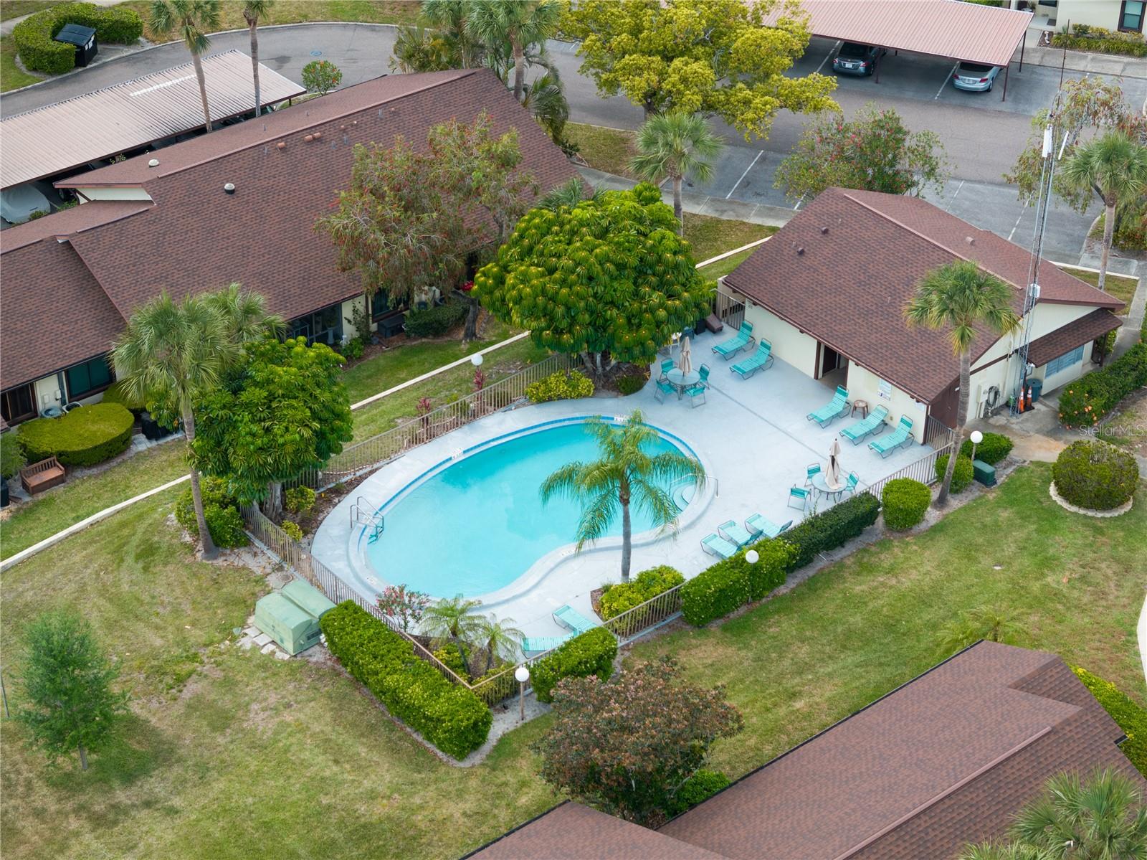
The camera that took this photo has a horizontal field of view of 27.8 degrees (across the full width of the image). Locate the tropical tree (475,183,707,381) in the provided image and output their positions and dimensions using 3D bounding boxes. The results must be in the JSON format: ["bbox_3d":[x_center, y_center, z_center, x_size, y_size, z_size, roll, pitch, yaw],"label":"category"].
[{"bbox_3d":[0.668,-4.597,81.937,8.200,7.400,7.800,1,34,0],"label":"tropical tree"}]

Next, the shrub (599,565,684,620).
[{"bbox_3d":[2.344,5.560,77.544,2.850,0.950,1.500,-24,41,-31],"label":"shrub"}]

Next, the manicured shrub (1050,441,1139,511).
[{"bbox_3d":[17.666,1.469,78.349,2.900,1.750,2.850,1,34,0],"label":"manicured shrub"}]

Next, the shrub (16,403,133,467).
[{"bbox_3d":[-17.060,0.298,80.178,3.850,0.870,2.500,-24,41,-32],"label":"shrub"}]

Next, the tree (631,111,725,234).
[{"bbox_3d":[4.038,-9.634,90.993,3.600,5.700,3.500,1,34,0],"label":"tree"}]

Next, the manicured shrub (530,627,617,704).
[{"bbox_3d":[-0.023,7.468,74.363,2.900,1.330,1.100,-24,41,-31],"label":"manicured shrub"}]

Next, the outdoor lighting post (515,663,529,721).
[{"bbox_3d":[-1.499,7.681,68.058,0.420,2.150,0.420,0,34,0],"label":"outdoor lighting post"}]

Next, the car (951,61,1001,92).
[{"bbox_3d":[18.466,-16.728,104.872,1.820,1.450,4.750,11,36,16],"label":"car"}]

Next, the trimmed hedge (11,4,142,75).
[{"bbox_3d":[-24.646,-19.207,113.607,5.000,1.350,5.300,12,36,17],"label":"trimmed hedge"}]

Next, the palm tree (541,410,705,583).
[{"bbox_3d":[1.520,2.241,72.322,4.950,6.400,4.700,0,34,0],"label":"palm tree"}]

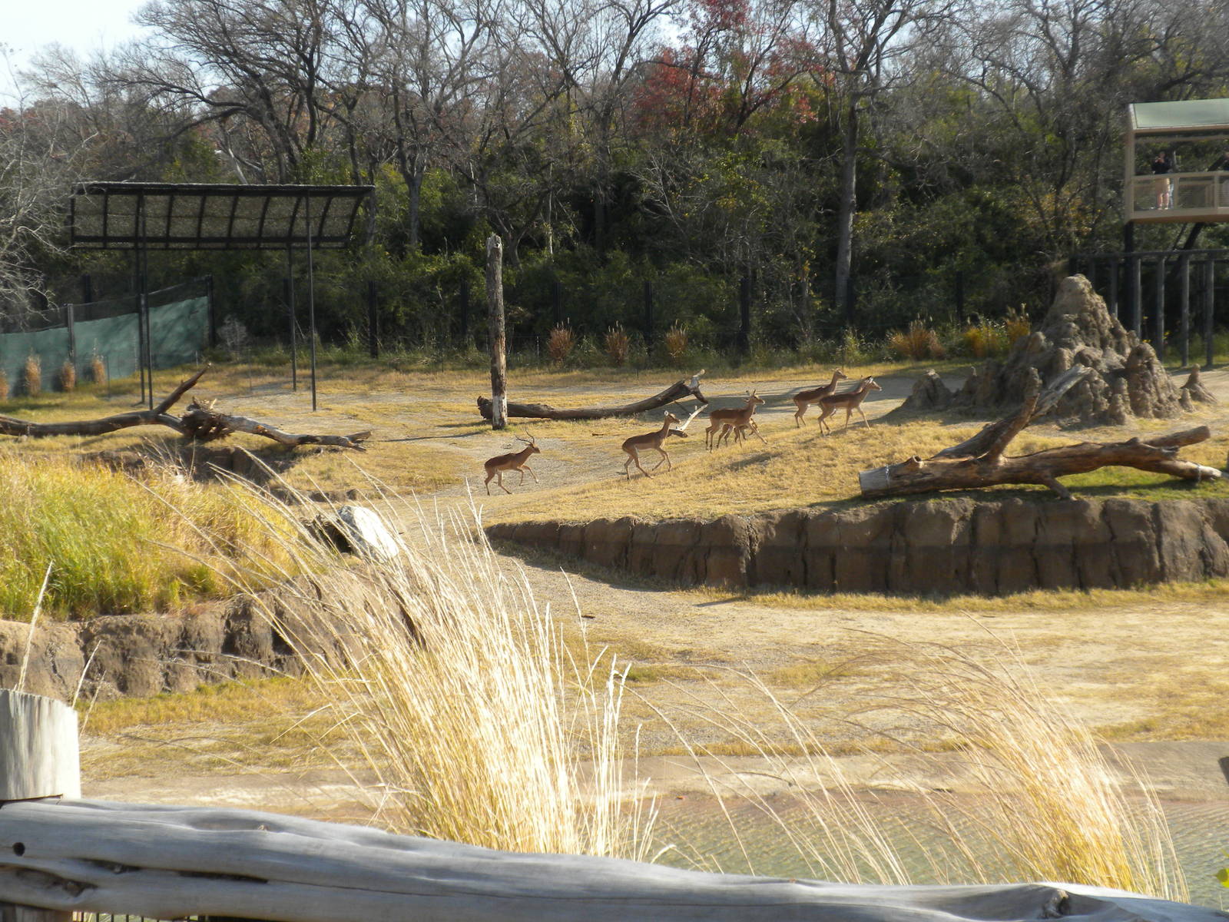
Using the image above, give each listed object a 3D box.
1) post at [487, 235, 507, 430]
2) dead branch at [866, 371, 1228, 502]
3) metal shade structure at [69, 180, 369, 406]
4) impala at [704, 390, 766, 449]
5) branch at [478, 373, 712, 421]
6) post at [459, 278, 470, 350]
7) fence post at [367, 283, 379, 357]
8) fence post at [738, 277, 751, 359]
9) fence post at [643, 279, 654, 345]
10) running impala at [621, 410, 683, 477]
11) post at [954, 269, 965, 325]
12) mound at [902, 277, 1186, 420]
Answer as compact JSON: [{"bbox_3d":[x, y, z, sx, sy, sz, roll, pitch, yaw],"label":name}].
[{"bbox_3d":[-2.749,-3.020,43.500,0.400,4.550,0.400,-1,5,0],"label":"post"},{"bbox_3d":[6.858,-0.457,29.800,5.400,1.900,1.700,-2,5,-11],"label":"dead branch"},{"bbox_3d":[-10.261,-4.308,48.300,7.300,5.700,4.200,-2,5,-13],"label":"metal shade structure"},{"bbox_3d":[2.421,-0.804,36.800,1.220,1.220,0.380,-2,5,-13],"label":"impala"},{"bbox_3d":[-0.536,-1.549,44.800,5.600,1.100,1.300,-2,5,-9],"label":"branch"},{"bbox_3d":[-4.739,-4.532,58.415,0.220,2.500,0.220,-1,5,0],"label":"post"},{"bbox_3d":[-7.717,-4.509,59.115,0.220,2.500,0.220,-1,5,0],"label":"fence post"},{"bbox_3d":[3.934,-4.341,55.615,0.220,2.500,0.220,-1,5,0],"label":"fence post"},{"bbox_3d":[1.066,-4.294,56.915,0.220,2.500,0.220,-1,5,0],"label":"fence post"},{"bbox_3d":[0.722,-0.315,35.600,1.150,1.280,0.360,-2,5,-13],"label":"running impala"},{"bbox_3d":[9.781,-4.144,52.315,0.220,2.500,0.220,-1,5,0],"label":"post"},{"bbox_3d":[9.641,-2.598,41.800,5.900,3.200,4.000,-2,5,-12],"label":"mound"}]

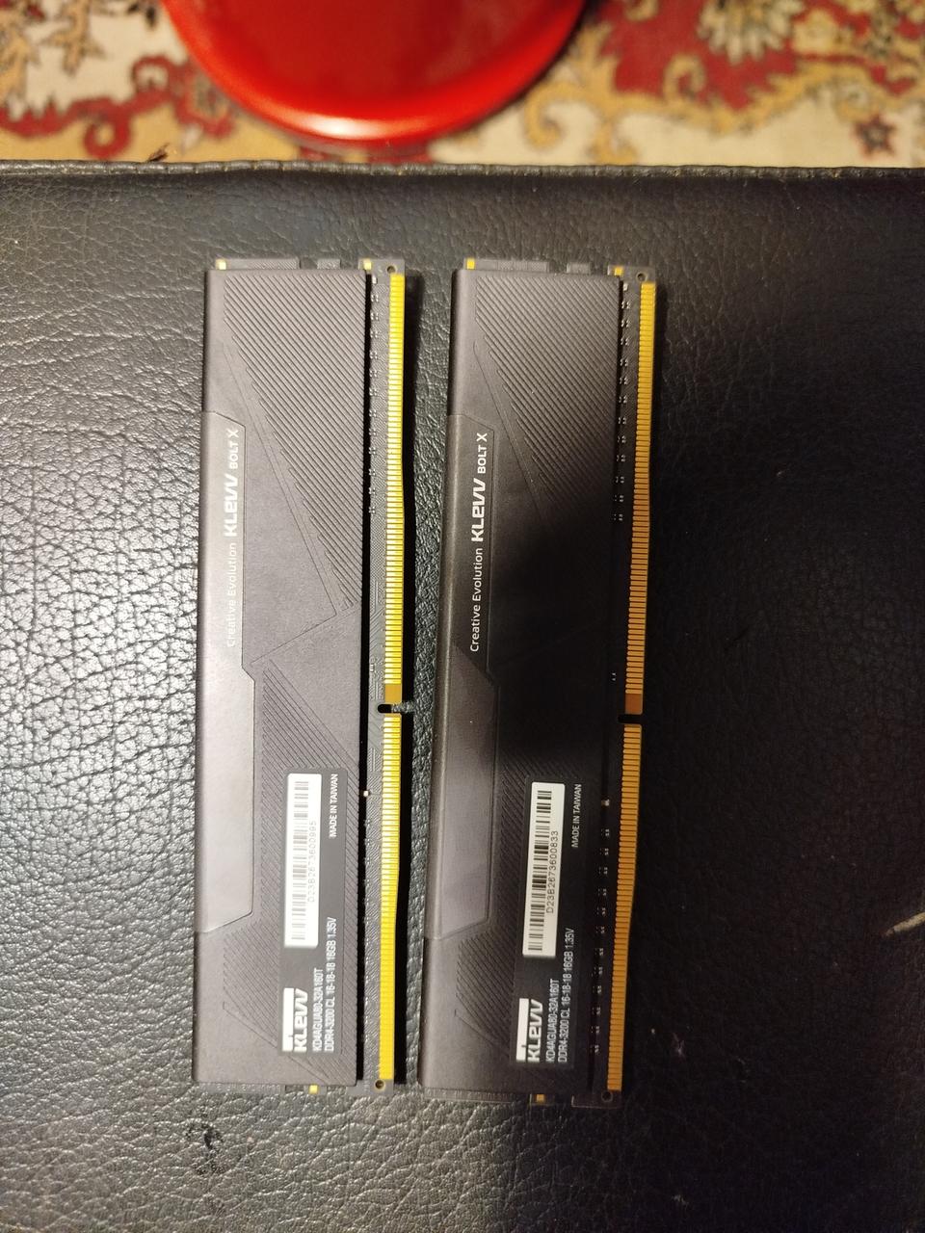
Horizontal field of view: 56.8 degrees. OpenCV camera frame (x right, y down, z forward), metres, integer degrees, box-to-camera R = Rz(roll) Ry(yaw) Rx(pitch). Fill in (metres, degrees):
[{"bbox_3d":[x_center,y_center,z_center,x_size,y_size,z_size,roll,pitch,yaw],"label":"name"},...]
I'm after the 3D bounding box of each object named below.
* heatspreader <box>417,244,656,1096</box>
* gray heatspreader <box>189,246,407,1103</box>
[{"bbox_3d":[0.012,0.010,0.136,0.032,0.007,0.133,3,89,1],"label":"heatspreader"},{"bbox_3d":[-0.026,0.009,0.137,0.032,0.007,0.133,1,89,2],"label":"gray heatspreader"}]

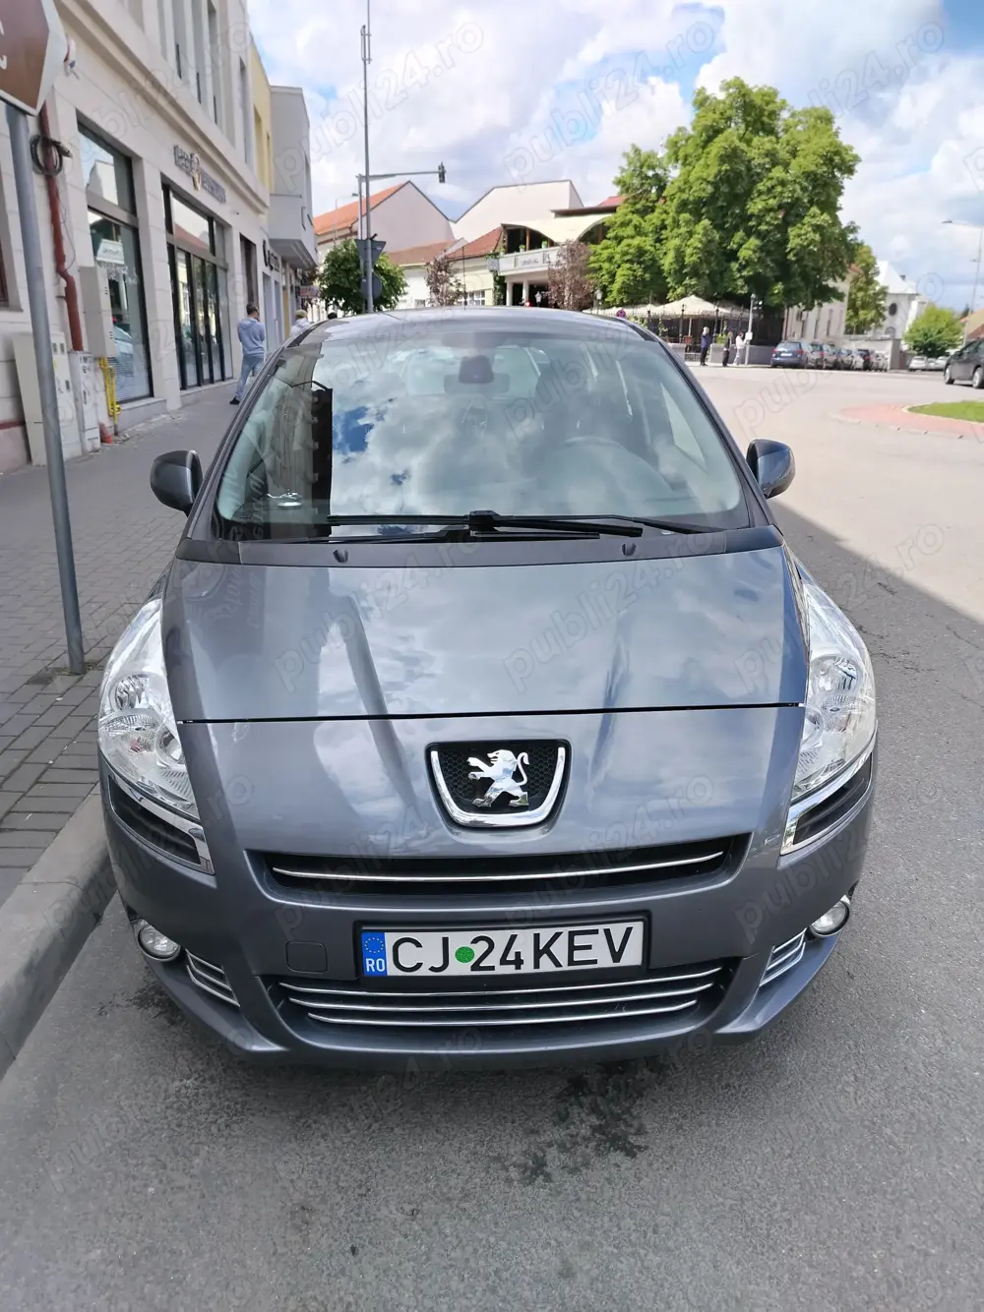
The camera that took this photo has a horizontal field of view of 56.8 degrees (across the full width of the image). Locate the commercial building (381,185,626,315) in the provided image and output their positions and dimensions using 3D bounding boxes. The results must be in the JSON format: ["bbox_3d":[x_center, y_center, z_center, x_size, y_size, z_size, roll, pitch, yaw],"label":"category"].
[{"bbox_3d":[1.124,-23.994,57.000,14.000,10.000,11.000,19,27,39],"label":"commercial building"}]

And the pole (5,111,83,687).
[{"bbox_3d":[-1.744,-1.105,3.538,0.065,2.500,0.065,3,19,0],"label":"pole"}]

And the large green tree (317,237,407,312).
[{"bbox_3d":[-5.183,-14.178,36.371,3.500,4.700,3.500,0,19,0],"label":"large green tree"}]

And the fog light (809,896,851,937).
[{"bbox_3d":[0.736,0.558,1.972,0.095,0.085,0.060,-7,20,-16],"label":"fog light"}]

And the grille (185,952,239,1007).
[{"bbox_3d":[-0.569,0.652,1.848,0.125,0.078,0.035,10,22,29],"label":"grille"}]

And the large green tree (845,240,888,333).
[{"bbox_3d":[31.289,-29.645,76.410,3.787,9.638,3.787,9,21,20],"label":"large green tree"}]

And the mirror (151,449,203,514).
[{"bbox_3d":[-0.980,-0.560,2.913,0.190,0.185,0.130,-2,20,-2],"label":"mirror"}]

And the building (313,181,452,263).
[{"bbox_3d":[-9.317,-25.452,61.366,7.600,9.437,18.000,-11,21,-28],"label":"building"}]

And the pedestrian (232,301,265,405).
[{"bbox_3d":[-4.453,-5.511,16.716,0.520,1.730,0.550,2,19,2],"label":"pedestrian"}]

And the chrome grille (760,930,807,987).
[{"bbox_3d":[0.588,0.602,1.836,0.140,0.080,0.050,-13,24,-29],"label":"chrome grille"}]

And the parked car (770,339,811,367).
[{"bbox_3d":[16.147,-16.270,48.612,1.780,1.470,4.350,10,22,21],"label":"parked car"}]

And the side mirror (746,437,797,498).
[{"bbox_3d":[0.877,-0.612,2.970,0.190,0.185,0.130,-2,20,-2],"label":"side mirror"}]

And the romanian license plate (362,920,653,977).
[{"bbox_3d":[0.021,0.547,1.684,0.520,0.110,0.015,-2,20,-1],"label":"romanian license plate"}]

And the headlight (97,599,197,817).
[{"bbox_3d":[-0.709,0.100,1.941,0.250,0.290,0.480,-4,21,-9],"label":"headlight"}]

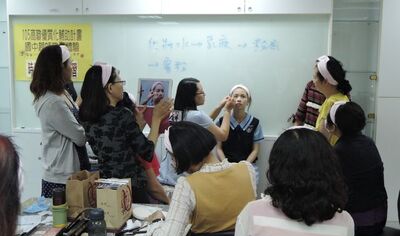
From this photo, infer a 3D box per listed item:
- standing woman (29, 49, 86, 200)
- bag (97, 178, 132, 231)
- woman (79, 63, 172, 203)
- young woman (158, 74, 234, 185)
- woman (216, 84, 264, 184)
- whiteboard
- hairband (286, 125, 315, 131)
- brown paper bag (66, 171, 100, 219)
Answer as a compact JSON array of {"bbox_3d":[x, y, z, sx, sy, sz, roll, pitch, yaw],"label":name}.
[{"bbox_3d":[-0.832,0.374,2.679,0.330,1.570,0.410,-3,7,-25],"label":"standing woman"},{"bbox_3d":[-0.384,0.384,2.075,0.097,0.185,0.172,2,7,12],"label":"bag"},{"bbox_3d":[-0.432,0.416,2.683,0.450,1.480,0.460,-5,8,-40],"label":"woman"},{"bbox_3d":[-0.062,0.370,3.694,0.700,1.360,0.470,-2,7,-20],"label":"young woman"},{"bbox_3d":[0.313,0.405,3.627,0.460,1.310,0.680,1,6,3],"label":"woman"},{"bbox_3d":[-0.333,-0.406,4.342,2.980,1.110,0.040,1,6,5],"label":"whiteboard"},{"bbox_3d":[0.329,0.093,1.520,0.165,0.150,0.120,-1,6,-8],"label":"hairband"},{"bbox_3d":[-0.546,0.361,2.175,0.100,0.205,0.175,2,7,11],"label":"brown paper bag"}]

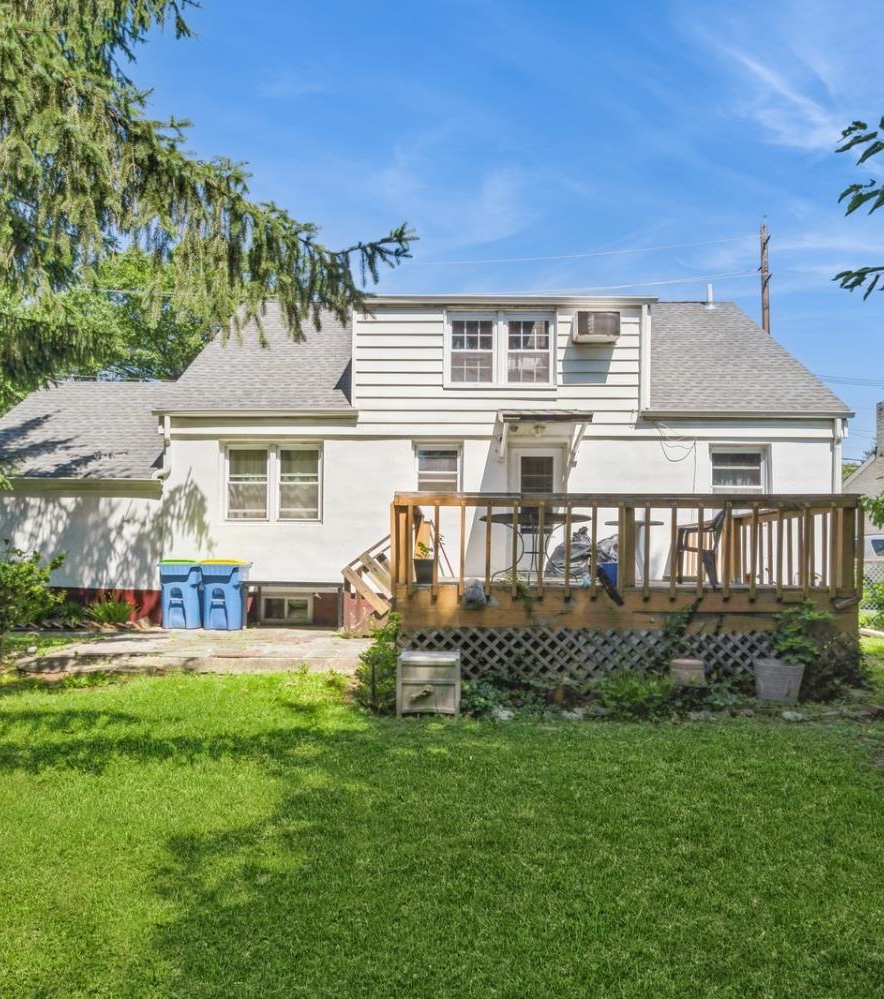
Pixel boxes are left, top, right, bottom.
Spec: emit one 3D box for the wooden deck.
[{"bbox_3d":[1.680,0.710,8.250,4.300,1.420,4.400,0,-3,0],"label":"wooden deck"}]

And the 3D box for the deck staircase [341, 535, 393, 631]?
[{"bbox_3d":[-0.970,1.200,9.500,0.950,1.360,1.050,0,-3,0],"label":"deck staircase"}]

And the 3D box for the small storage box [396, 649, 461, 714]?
[{"bbox_3d":[-0.108,1.560,5.700,0.510,0.460,0.480,0,-3,0],"label":"small storage box"}]

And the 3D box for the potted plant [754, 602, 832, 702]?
[{"bbox_3d":[3.030,1.350,5.800,0.600,0.860,0.520,0,-3,0],"label":"potted plant"}]

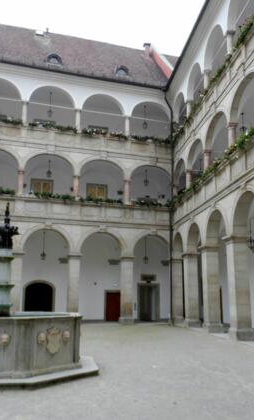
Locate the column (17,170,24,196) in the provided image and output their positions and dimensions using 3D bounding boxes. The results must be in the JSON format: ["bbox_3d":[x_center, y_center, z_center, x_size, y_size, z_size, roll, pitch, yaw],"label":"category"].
[{"bbox_3d":[-6.488,-1.622,23.781,0.425,1.740,0.425,4,-13,-16],"label":"column"}]

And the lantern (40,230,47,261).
[{"bbox_3d":[-5.598,2.371,26.033,0.428,1.935,0.428,4,-13,-16],"label":"lantern"}]

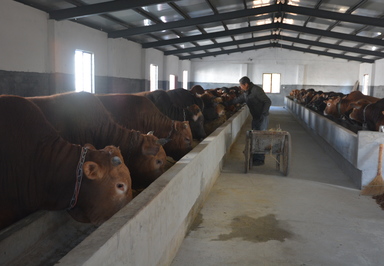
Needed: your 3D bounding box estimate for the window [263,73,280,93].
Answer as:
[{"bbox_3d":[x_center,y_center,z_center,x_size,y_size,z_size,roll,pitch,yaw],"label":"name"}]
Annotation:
[{"bbox_3d":[5.762,-3.587,29.738,1.308,1.472,0.120,2,7,10],"label":"window"}]

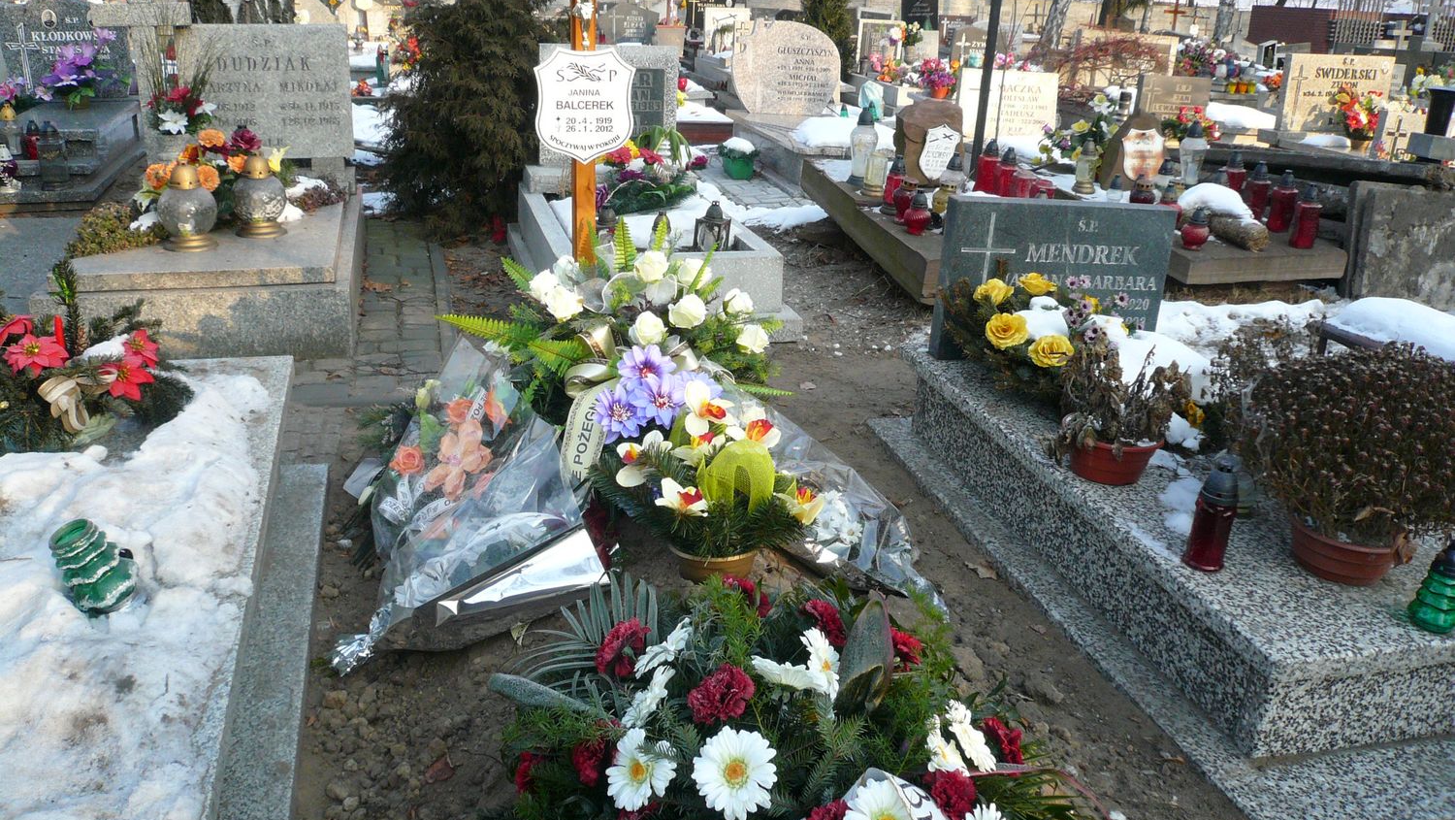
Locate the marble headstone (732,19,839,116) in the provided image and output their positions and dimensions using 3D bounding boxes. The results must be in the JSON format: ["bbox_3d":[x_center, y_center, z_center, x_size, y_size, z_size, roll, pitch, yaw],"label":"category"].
[{"bbox_3d":[0.454,-2.694,9.252,0.878,0.712,0.100,-3,23,-15],"label":"marble headstone"}]

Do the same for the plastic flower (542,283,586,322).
[{"bbox_3d":[-0.429,-0.283,3.081,0.105,0.090,0.085,-1,23,-8],"label":"plastic flower"}]

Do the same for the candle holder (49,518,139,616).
[{"bbox_3d":[-1.010,0.250,1.878,0.108,0.135,0.108,-29,29,-19],"label":"candle holder"}]

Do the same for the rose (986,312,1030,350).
[{"bbox_3d":[0.769,-0.217,3.238,0.115,0.090,0.075,8,23,13],"label":"rose"}]

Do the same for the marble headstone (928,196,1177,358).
[{"bbox_3d":[1.043,-0.407,3.764,0.736,0.502,0.066,0,21,-10],"label":"marble headstone"}]

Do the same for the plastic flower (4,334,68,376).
[{"bbox_3d":[-1.461,-0.117,2.486,0.135,0.055,0.135,-10,52,-30],"label":"plastic flower"}]

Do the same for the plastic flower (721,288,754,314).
[{"bbox_3d":[0.027,-0.292,3.150,0.082,0.068,0.078,-3,-3,-15],"label":"plastic flower"}]

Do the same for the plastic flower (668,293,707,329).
[{"bbox_3d":[-0.105,-0.261,3.110,0.100,0.085,0.085,2,22,-2],"label":"plastic flower"}]

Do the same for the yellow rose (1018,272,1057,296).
[{"bbox_3d":[0.953,-0.388,3.622,0.118,0.055,0.118,9,25,14],"label":"yellow rose"}]

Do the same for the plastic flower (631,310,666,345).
[{"bbox_3d":[-0.203,-0.213,3.038,0.085,0.088,0.080,-3,-3,-15],"label":"plastic flower"}]

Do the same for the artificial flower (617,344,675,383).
[{"bbox_3d":[-0.183,-0.101,2.650,0.130,0.055,0.130,1,64,-4],"label":"artificial flower"}]

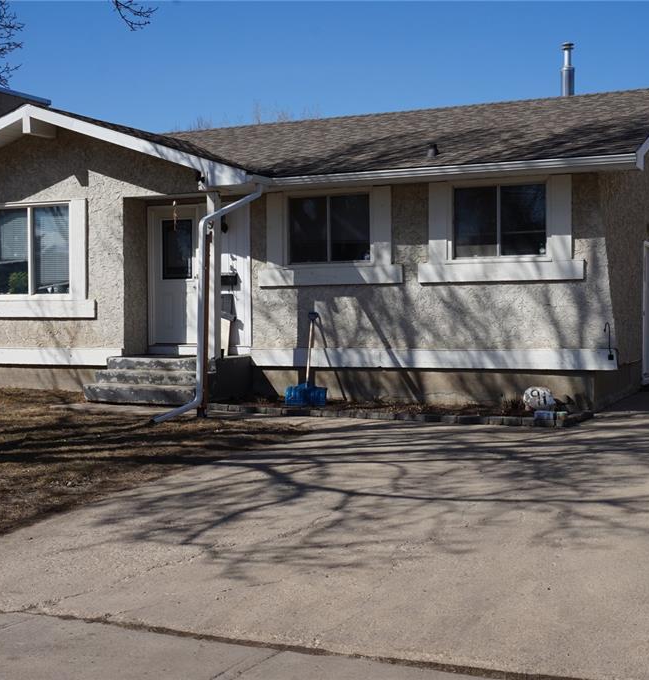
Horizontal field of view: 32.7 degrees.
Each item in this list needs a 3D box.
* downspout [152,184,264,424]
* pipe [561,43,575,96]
[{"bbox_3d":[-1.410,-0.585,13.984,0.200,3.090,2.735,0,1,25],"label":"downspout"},{"bbox_3d":[4.119,-4.548,18.696,0.225,0.954,0.225,0,1,25],"label":"pipe"}]

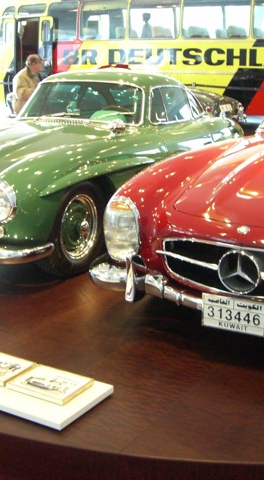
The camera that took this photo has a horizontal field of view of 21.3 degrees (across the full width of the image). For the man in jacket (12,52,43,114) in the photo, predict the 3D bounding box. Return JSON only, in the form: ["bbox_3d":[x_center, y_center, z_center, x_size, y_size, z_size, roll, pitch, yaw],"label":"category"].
[{"bbox_3d":[-1.532,-1.920,10.500,0.500,1.710,0.550,7,16,26],"label":"man in jacket"}]

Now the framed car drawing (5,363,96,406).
[{"bbox_3d":[-0.350,0.625,3.038,0.300,0.025,0.220,9,17,30],"label":"framed car drawing"}]

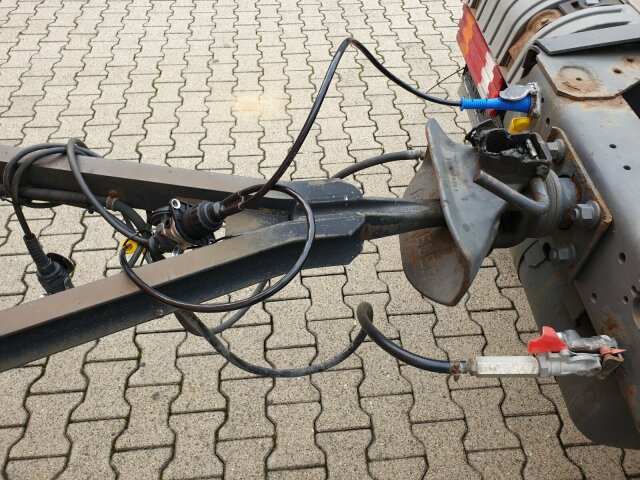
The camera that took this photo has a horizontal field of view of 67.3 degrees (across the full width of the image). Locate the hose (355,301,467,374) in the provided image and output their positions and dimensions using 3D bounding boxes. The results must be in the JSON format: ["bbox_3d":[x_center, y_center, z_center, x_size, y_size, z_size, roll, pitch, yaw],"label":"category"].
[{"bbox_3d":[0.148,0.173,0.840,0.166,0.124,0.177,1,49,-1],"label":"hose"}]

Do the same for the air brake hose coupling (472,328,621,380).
[{"bbox_3d":[0.354,0.178,0.755,0.232,0.066,0.068,1,49,-1],"label":"air brake hose coupling"}]

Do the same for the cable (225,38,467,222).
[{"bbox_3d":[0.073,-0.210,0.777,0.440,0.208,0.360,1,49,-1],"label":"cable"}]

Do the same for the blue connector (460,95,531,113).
[{"bbox_3d":[0.362,-0.274,0.975,0.148,0.038,0.036,1,49,-1],"label":"blue connector"}]

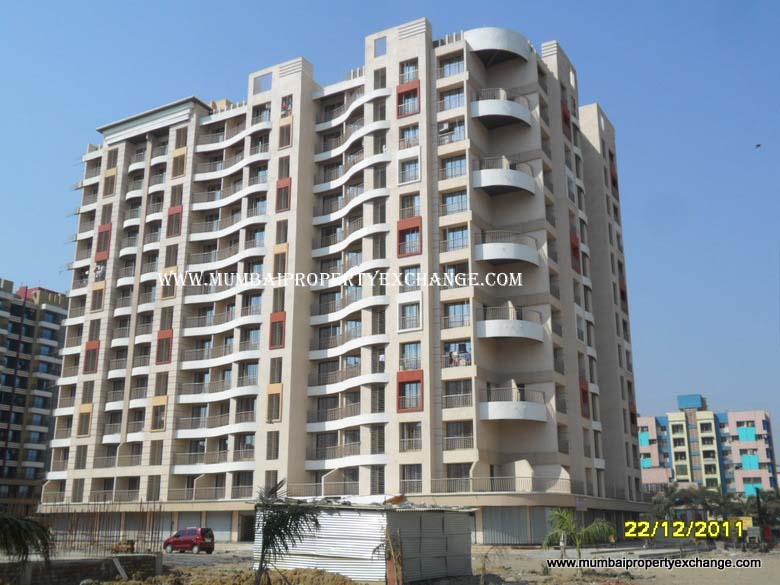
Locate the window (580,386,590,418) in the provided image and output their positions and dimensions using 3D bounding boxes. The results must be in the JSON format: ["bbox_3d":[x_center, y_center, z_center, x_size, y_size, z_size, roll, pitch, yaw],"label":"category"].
[{"bbox_3d":[14.539,8.084,62.002,0.250,2.650,2.000,-9,-19,29],"label":"window"}]

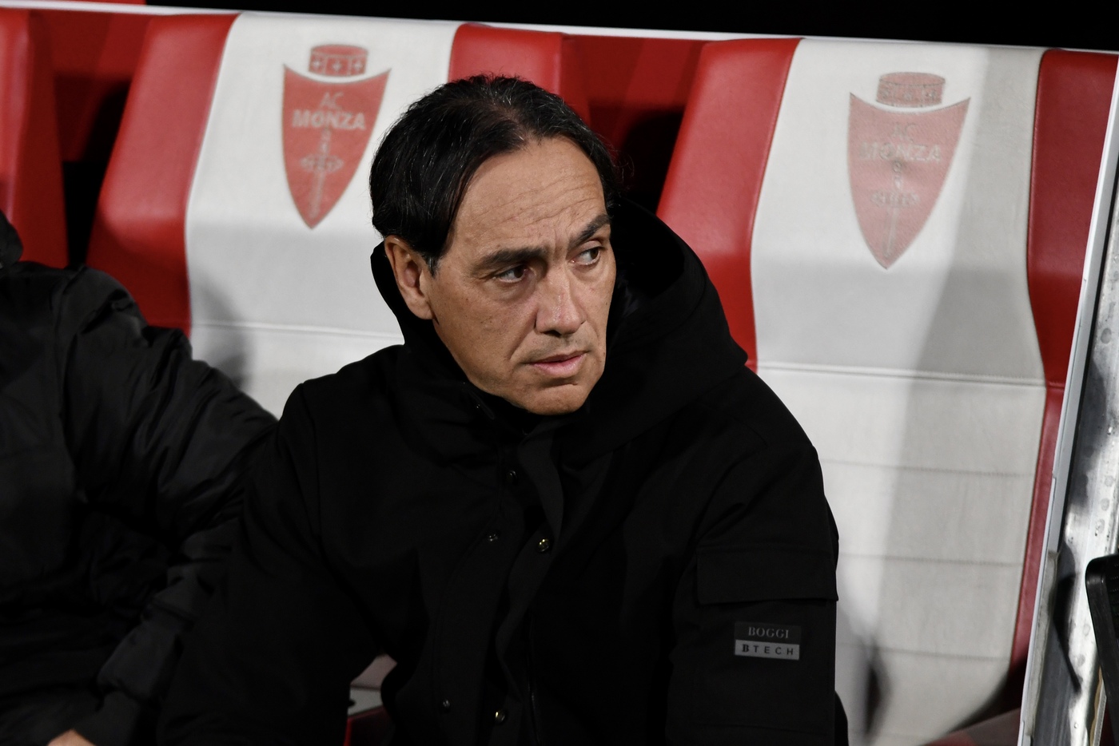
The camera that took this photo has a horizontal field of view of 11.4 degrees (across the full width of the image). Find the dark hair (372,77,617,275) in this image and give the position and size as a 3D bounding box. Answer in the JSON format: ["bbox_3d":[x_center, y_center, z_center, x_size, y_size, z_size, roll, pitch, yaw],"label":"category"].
[{"bbox_3d":[-0.054,-0.141,4.430,0.182,0.185,0.200,-8,15,-26],"label":"dark hair"}]

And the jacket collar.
[{"bbox_3d":[-0.001,-0.032,4.470,0.280,0.200,0.280,3,11,15],"label":"jacket collar"}]

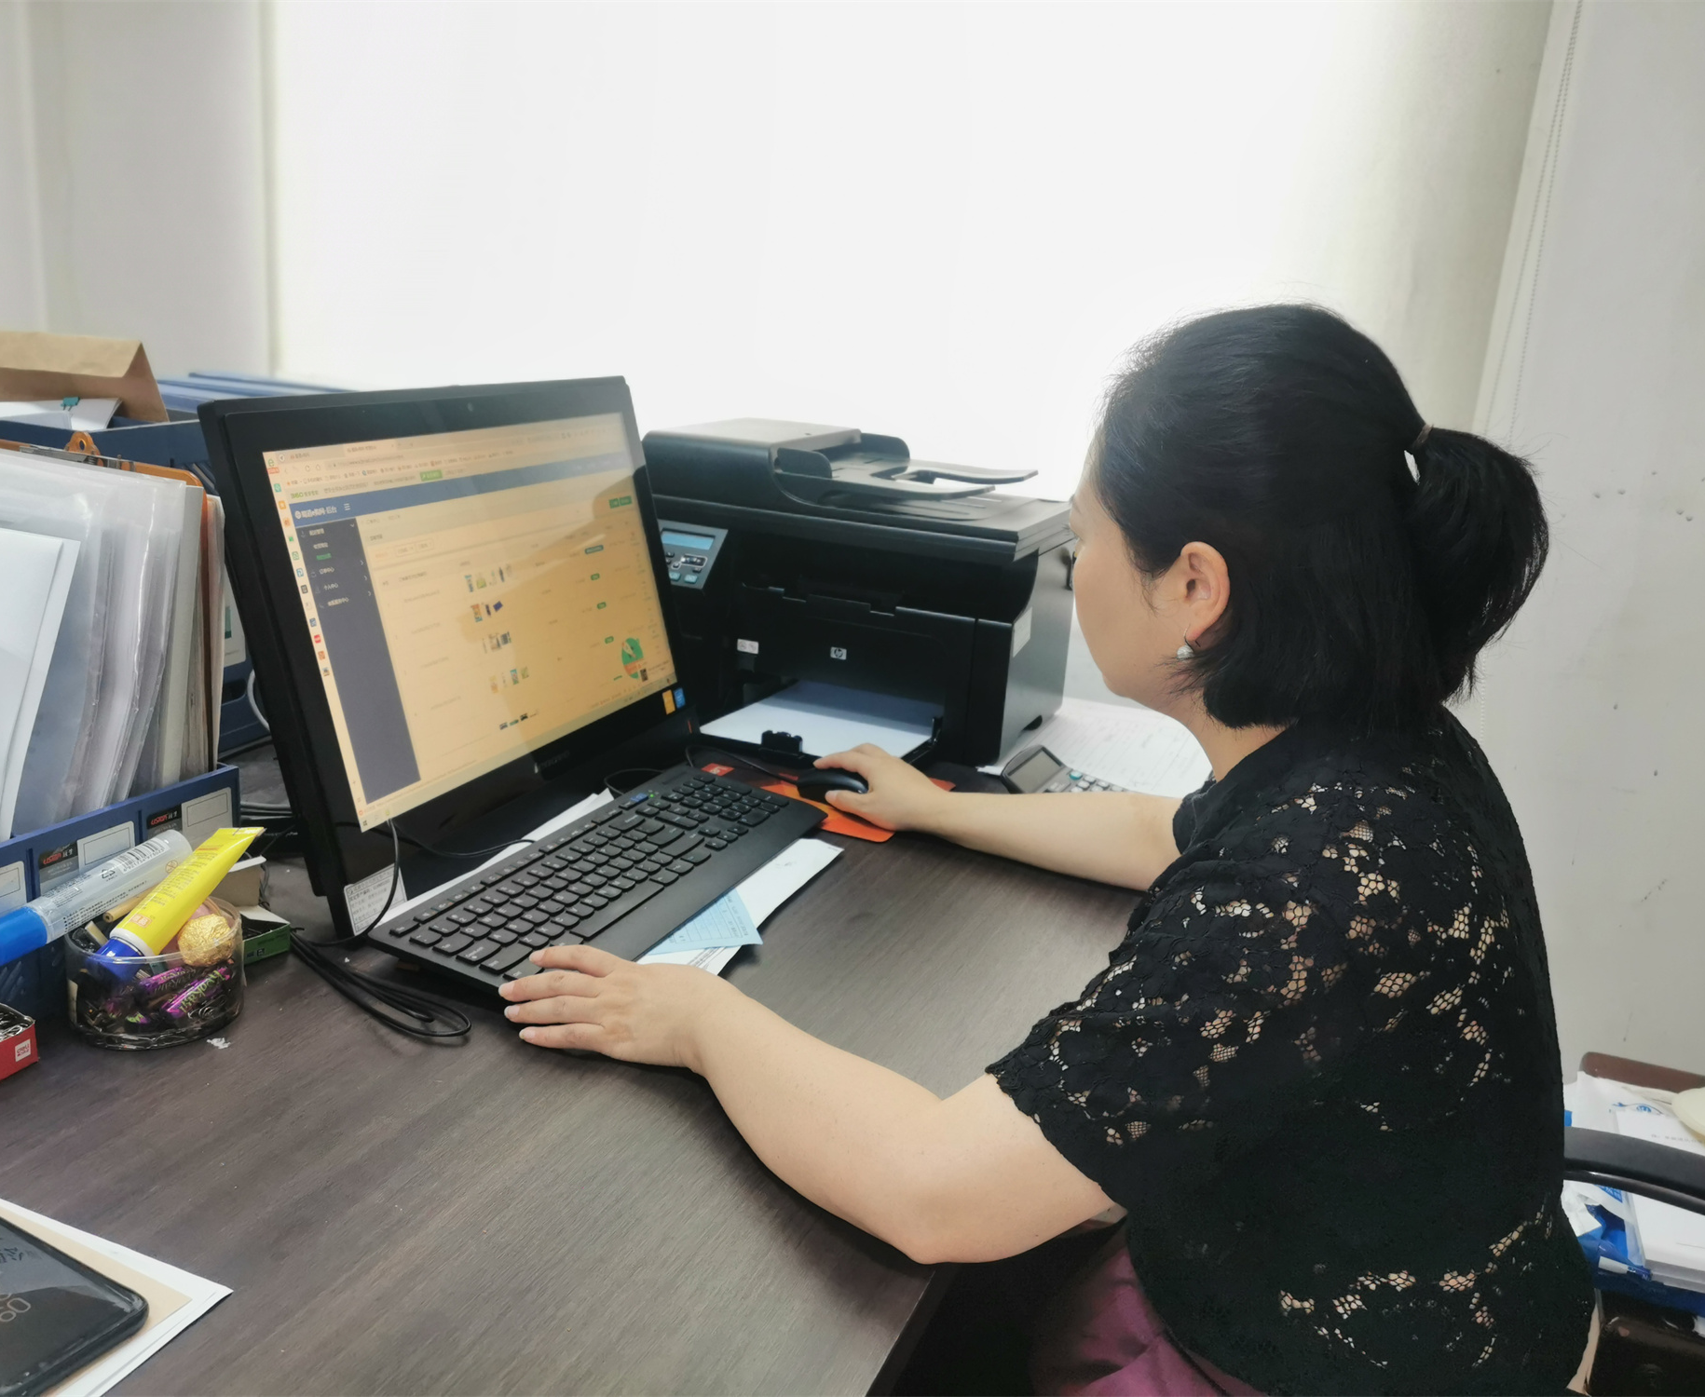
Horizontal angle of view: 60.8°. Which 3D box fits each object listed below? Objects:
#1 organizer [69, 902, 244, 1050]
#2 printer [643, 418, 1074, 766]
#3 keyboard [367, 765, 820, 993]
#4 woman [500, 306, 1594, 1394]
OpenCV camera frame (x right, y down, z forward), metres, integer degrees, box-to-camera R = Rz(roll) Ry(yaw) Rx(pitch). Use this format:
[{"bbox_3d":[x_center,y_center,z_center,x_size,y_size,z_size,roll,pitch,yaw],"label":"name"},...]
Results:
[{"bbox_3d":[-0.435,0.169,0.912,0.100,0.060,0.100,4,16,0],"label":"organizer"},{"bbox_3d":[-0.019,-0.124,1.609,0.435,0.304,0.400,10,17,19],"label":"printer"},{"bbox_3d":[-0.172,0.137,1.147,0.155,0.031,0.430,10,17,21],"label":"keyboard"},{"bbox_3d":[0.142,0.344,1.037,0.680,1.220,0.600,10,17,21],"label":"woman"}]

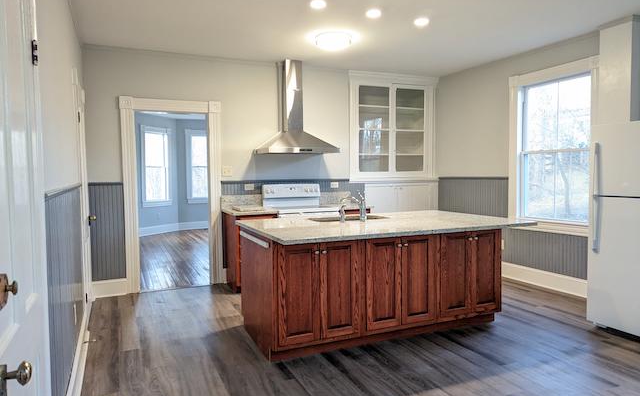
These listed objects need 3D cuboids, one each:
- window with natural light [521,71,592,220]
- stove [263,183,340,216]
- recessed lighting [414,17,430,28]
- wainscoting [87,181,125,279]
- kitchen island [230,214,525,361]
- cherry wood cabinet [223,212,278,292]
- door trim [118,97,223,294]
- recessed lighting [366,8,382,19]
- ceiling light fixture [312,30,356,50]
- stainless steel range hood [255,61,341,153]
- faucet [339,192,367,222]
[{"bbox_3d":[2.590,-0.523,4.953,0.098,1.561,0.913,-2,3,-24],"label":"window with natural light"},{"bbox_3d":[-0.247,0.438,5.462,0.763,1.200,0.668,-2,3,-24],"label":"stove"},{"bbox_3d":[0.965,-1.644,4.195,0.147,0.025,0.147,-2,3,-24],"label":"recessed lighting"},{"bbox_3d":[-2.355,0.383,4.908,0.360,1.081,0.029,-2,3,-24],"label":"wainscoting"},{"bbox_3d":[0.530,0.657,3.802,2.201,0.914,1.279,-2,3,-24],"label":"kitchen island"},{"bbox_3d":[-0.810,0.614,5.263,0.487,0.884,0.596,-2,3,-24],"label":"cherry wood cabinet"},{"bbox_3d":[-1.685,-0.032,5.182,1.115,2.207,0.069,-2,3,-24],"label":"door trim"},{"bbox_3d":[0.481,-1.625,3.955,0.147,0.025,0.147,-2,3,-24],"label":"recessed lighting"},{"bbox_3d":[0.147,-1.613,4.654,0.393,0.113,0.393,-2,3,-24],"label":"ceiling light fixture"},{"bbox_3d":[-0.280,-1.118,5.462,0.900,1.154,0.550,-2,3,-24],"label":"stainless steel range hood"},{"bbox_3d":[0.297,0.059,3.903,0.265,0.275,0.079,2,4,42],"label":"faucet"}]

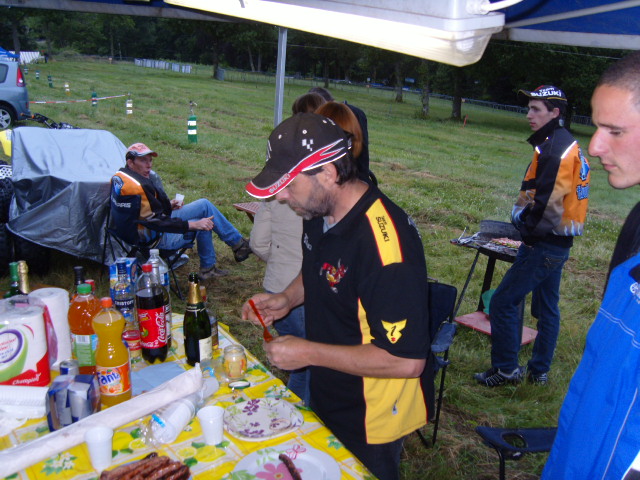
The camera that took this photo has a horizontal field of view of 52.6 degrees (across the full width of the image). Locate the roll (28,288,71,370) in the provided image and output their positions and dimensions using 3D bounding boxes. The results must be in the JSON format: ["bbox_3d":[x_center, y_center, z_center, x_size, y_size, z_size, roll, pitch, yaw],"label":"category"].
[{"bbox_3d":[-0.842,0.281,2.045,0.114,0.230,0.114,-3,18,-14],"label":"roll"}]

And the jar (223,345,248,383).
[{"bbox_3d":[-0.259,0.372,1.976,0.072,0.103,0.072,-1,12,0],"label":"jar"}]

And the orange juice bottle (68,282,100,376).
[{"bbox_3d":[-0.694,0.284,1.927,0.100,0.315,0.100,-3,12,-6],"label":"orange juice bottle"}]

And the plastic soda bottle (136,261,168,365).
[{"bbox_3d":[-0.544,0.231,2.079,0.090,0.320,0.090,-3,18,-14],"label":"plastic soda bottle"}]

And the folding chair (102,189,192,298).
[{"bbox_3d":[-1.330,0.025,5.050,0.600,0.790,0.720,-9,14,-31],"label":"folding chair"}]

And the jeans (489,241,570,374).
[{"bbox_3d":[1.225,0.416,3.830,0.460,0.860,0.380,1,12,12],"label":"jeans"}]

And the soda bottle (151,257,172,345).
[{"bbox_3d":[-0.547,0.206,2.185,0.088,0.310,0.088,-3,18,-14],"label":"soda bottle"}]

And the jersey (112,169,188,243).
[{"bbox_3d":[-1.205,-0.245,4.600,0.430,0.540,0.500,-11,22,-35],"label":"jersey"}]

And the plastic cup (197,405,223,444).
[{"bbox_3d":[-0.268,0.460,1.603,0.069,0.086,0.069,-1,12,0],"label":"plastic cup"}]

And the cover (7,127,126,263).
[{"bbox_3d":[-2.005,-0.366,5.200,1.050,1.050,0.950,-1,18,-9],"label":"cover"}]

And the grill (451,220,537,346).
[{"bbox_3d":[1.200,0.315,4.500,0.430,0.790,0.600,-8,14,-30],"label":"grill"}]

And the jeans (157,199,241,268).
[{"bbox_3d":[-0.899,-0.055,4.750,0.680,0.520,0.400,-11,21,-34],"label":"jeans"}]

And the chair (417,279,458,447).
[{"bbox_3d":[0.280,0.560,3.250,0.580,0.770,0.660,-10,15,-37],"label":"chair"}]

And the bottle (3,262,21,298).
[{"bbox_3d":[-0.979,0.220,2.109,0.076,0.300,0.076,-3,18,-14],"label":"bottle"}]

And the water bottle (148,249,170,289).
[{"bbox_3d":[-0.556,0.187,2.220,0.086,0.320,0.086,-3,18,-14],"label":"water bottle"}]

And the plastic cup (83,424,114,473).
[{"bbox_3d":[-0.508,0.483,1.488,0.067,0.098,0.067,-1,12,0],"label":"plastic cup"}]

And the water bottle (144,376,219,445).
[{"bbox_3d":[-0.362,0.459,1.784,0.078,0.078,0.264,9,19,22],"label":"water bottle"}]

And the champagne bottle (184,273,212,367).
[{"bbox_3d":[-0.390,0.250,2.050,0.087,0.310,0.087,-3,18,-14],"label":"champagne bottle"}]

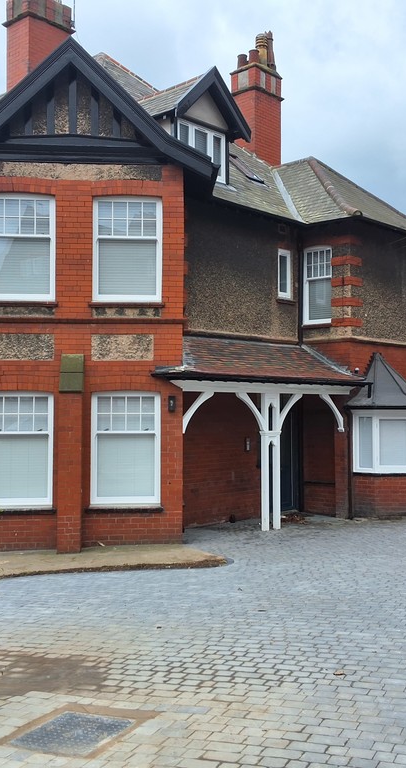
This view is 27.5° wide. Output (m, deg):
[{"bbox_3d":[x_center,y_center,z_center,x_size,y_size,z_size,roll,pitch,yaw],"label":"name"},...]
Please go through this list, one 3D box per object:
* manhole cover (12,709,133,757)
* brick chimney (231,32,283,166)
[{"bbox_3d":[-0.645,1.780,4.204,0.426,0.035,0.501,-1,-3,22],"label":"manhole cover"},{"bbox_3d":[1.462,-7.541,22.164,0.880,3.500,1.250,-2,-3,42],"label":"brick chimney"}]

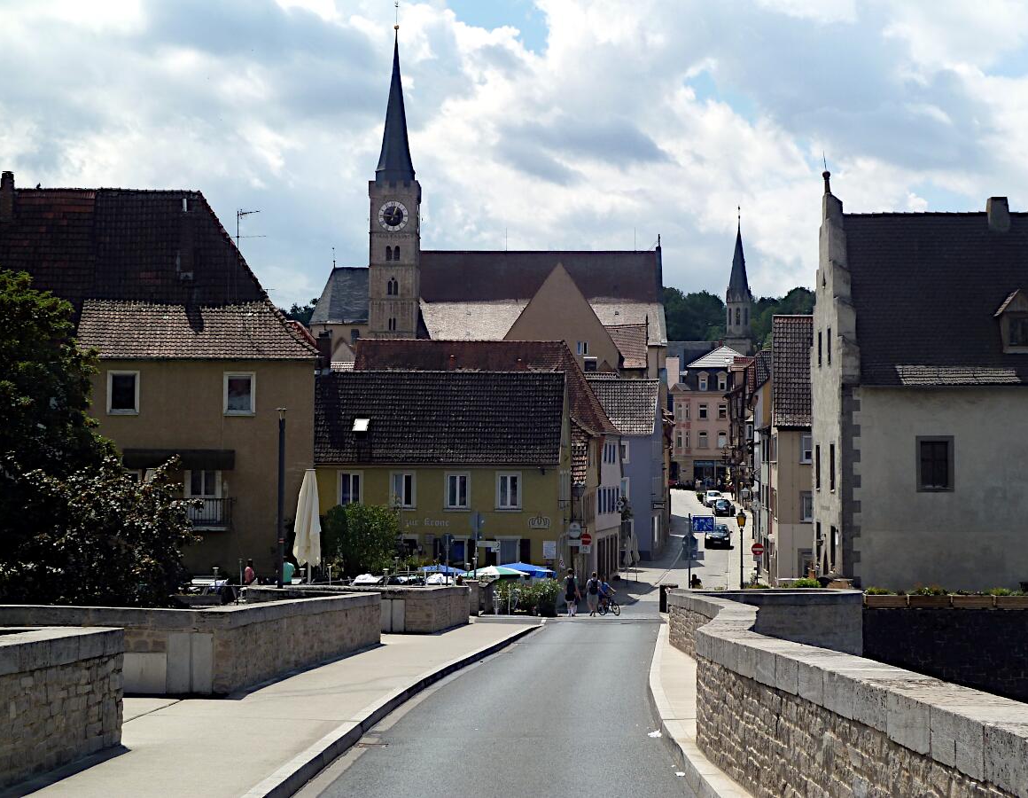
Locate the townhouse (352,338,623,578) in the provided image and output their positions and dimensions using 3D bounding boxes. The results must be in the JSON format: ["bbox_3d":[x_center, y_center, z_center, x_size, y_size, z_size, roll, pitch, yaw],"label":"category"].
[{"bbox_3d":[-1.195,3.212,97.452,13.800,12.900,10.000,0,-2,4],"label":"townhouse"}]

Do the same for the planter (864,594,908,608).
[{"bbox_3d":[13.578,7.396,66.200,1.520,0.480,0.500,0,-2,0],"label":"planter"}]

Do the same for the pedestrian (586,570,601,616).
[{"bbox_3d":[2.932,7.207,67.000,0.500,1.670,0.420,0,-2,6],"label":"pedestrian"}]

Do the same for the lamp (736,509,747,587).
[{"bbox_3d":[9.523,6.561,75.937,0.420,3.946,0.420,0,-2,0],"label":"lamp"}]

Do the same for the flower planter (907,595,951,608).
[{"bbox_3d":[16.279,7.929,70.991,1.660,0.550,0.500,0,-2,0],"label":"flower planter"}]

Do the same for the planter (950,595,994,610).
[{"bbox_3d":[16.756,7.396,66.200,1.520,0.480,0.500,0,-2,0],"label":"planter"}]

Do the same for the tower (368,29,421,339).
[{"bbox_3d":[-13.097,-15.033,199.168,5.600,52.002,5.600,0,-2,0],"label":"tower"}]

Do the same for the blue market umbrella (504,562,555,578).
[{"bbox_3d":[0.482,7.642,72.966,2.400,2.150,2.400,0,-2,0],"label":"blue market umbrella"}]

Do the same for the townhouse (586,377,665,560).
[{"bbox_3d":[4.803,4.485,115.914,9.000,11.400,7.800,0,-2,7],"label":"townhouse"}]

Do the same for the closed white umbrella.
[{"bbox_3d":[-7.168,4.801,62.923,0.950,4.800,0.950,0,-2,0],"label":"closed white umbrella"}]

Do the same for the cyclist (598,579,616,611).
[{"bbox_3d":[3.608,7.512,68.976,0.550,1.530,1.400,-1,-2,37],"label":"cyclist"}]

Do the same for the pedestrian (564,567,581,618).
[{"bbox_3d":[2.129,7.158,67.000,0.550,1.770,0.420,0,-2,6],"label":"pedestrian"}]

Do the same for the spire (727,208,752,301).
[{"bbox_3d":[39.785,-25.421,319.734,4.300,16.600,4.300,0,-2,0],"label":"spire"}]

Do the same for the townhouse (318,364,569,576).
[{"bbox_3d":[-3.401,3.772,83.915,11.500,10.000,8.200,0,-2,0],"label":"townhouse"}]

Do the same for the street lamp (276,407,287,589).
[{"bbox_3d":[-6.904,3.412,53.899,0.380,6.300,0.380,0,-2,0],"label":"street lamp"}]

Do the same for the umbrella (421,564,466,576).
[{"bbox_3d":[-2.987,7.907,74.966,2.300,2.100,2.300,0,-2,0],"label":"umbrella"}]

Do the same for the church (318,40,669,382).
[{"bbox_3d":[-2.790,-11.997,186.683,36.500,48.300,19.000,0,-2,0],"label":"church"}]

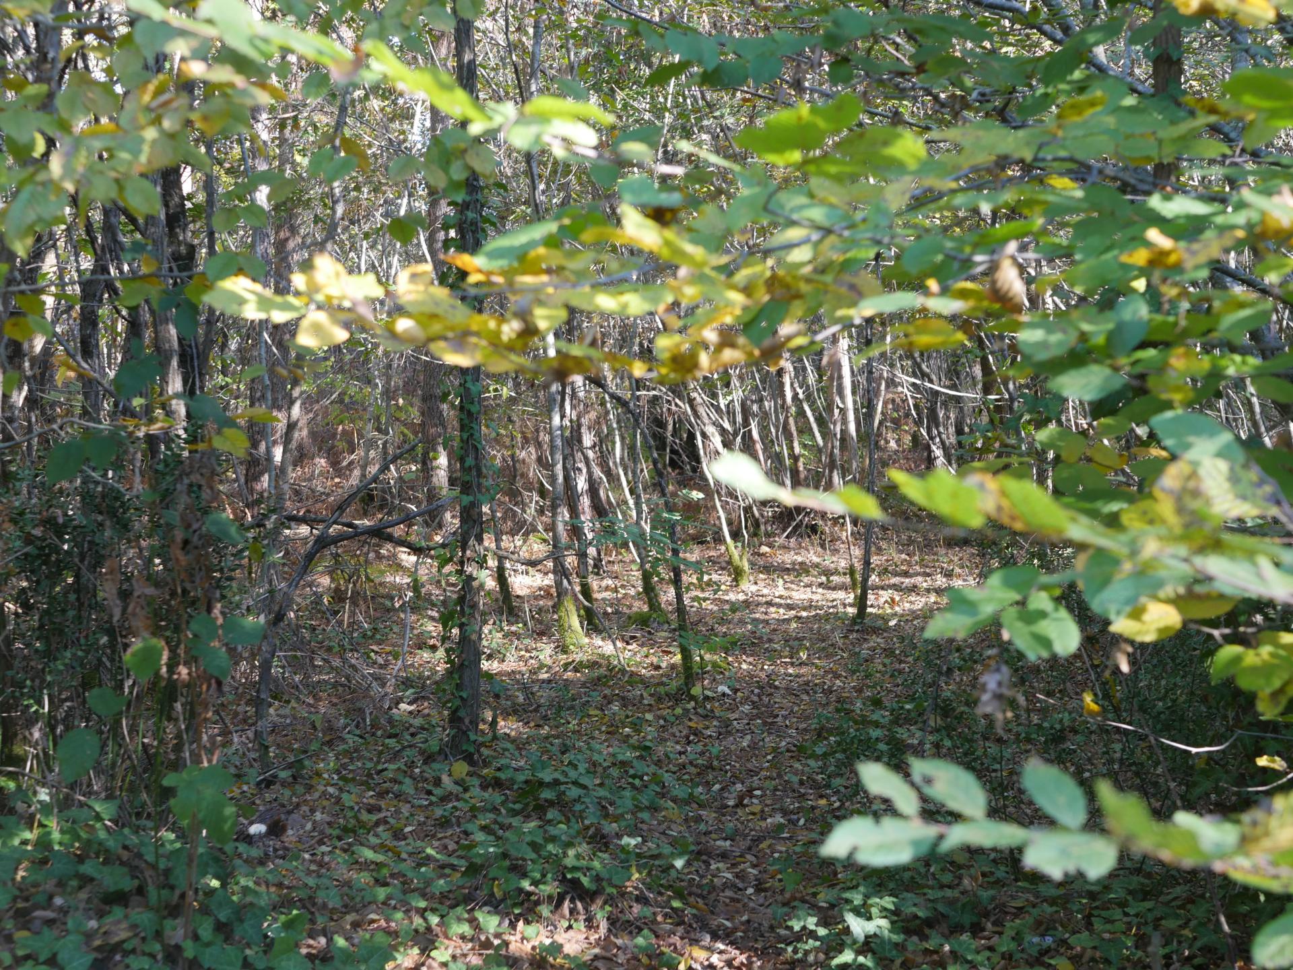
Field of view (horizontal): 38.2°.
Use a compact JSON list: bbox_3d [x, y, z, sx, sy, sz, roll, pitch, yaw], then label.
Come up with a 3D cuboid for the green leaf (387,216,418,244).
[{"bbox_3d":[-0.313,-0.327,2.400,0.041,0.037,0.020,0,2,0],"label":"green leaf"}]

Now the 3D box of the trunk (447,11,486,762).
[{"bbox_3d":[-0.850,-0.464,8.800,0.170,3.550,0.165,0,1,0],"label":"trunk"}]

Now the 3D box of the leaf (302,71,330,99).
[{"bbox_3d":[-0.425,-0.513,2.400,0.037,0.037,0.020,0,2,0],"label":"leaf"}]

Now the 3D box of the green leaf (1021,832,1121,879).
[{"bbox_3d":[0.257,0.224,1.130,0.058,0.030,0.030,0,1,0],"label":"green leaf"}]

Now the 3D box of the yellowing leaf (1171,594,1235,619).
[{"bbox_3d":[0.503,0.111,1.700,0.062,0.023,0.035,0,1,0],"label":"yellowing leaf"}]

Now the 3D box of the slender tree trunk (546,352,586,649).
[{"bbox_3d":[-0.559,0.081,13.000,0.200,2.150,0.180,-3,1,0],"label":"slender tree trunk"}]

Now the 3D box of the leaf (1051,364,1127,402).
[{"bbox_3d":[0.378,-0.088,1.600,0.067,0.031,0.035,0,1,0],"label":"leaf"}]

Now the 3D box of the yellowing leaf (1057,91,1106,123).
[{"bbox_3d":[0.442,-0.384,1.900,0.052,0.032,0.030,0,2,0],"label":"yellowing leaf"}]

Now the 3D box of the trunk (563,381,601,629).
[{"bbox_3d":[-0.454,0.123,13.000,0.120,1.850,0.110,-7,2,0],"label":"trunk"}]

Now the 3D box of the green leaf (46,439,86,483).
[{"bbox_3d":[-0.807,-0.032,2.600,0.055,0.060,0.030,0,1,0],"label":"green leaf"}]

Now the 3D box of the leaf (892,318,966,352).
[{"bbox_3d":[0.265,-0.141,1.750,0.069,0.031,0.035,0,2,0],"label":"leaf"}]

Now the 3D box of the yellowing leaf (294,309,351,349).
[{"bbox_3d":[-0.321,-0.154,1.850,0.056,0.039,0.025,0,2,0],"label":"yellowing leaf"}]

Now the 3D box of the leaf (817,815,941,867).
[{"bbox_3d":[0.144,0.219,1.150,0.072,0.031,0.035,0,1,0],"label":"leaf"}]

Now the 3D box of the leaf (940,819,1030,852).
[{"bbox_3d":[0.236,0.244,1.300,0.063,0.022,0.033,0,2,0],"label":"leaf"}]

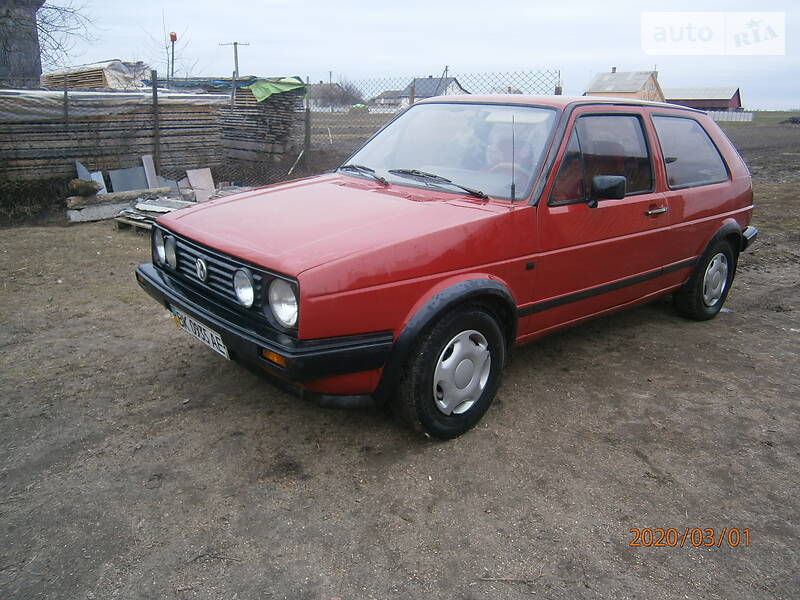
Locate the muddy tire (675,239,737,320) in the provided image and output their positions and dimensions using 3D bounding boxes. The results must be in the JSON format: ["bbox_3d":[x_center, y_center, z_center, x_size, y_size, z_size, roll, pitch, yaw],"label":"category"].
[{"bbox_3d":[2.096,-0.152,4.118,0.576,0.576,0.180,-13,23,-39],"label":"muddy tire"}]

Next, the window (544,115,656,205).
[{"bbox_3d":[0.978,-0.701,2.921,0.970,0.425,0.040,-13,4,-39],"label":"window"}]

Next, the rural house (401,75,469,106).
[{"bbox_3d":[5.704,-33.775,100.394,7.450,6.217,9.697,-13,22,-37],"label":"rural house"}]

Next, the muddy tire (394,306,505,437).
[{"bbox_3d":[0.188,0.275,2.459,0.575,0.575,0.178,-13,22,-40],"label":"muddy tire"}]

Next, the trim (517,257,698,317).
[{"bbox_3d":[1.153,-0.094,3.105,1.730,0.050,0.025,-12,22,-39],"label":"trim"}]

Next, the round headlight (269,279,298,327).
[{"bbox_3d":[-0.388,0.009,2.092,0.080,0.180,0.180,-13,23,-39],"label":"round headlight"}]

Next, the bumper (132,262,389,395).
[{"bbox_3d":[-0.715,0.016,2.512,0.410,0.155,1.610,-13,22,-40],"label":"bumper"}]

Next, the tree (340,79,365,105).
[{"bbox_3d":[-8.537,-37.384,108.000,4.400,4.800,4.200,-1,17,-4],"label":"tree"}]

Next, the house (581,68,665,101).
[{"bbox_3d":[29.185,-26.466,78.675,7.284,6.437,7.750,-15,24,-42],"label":"house"}]

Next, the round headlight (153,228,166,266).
[{"bbox_3d":[-1.112,-0.252,2.822,0.080,0.178,0.178,-13,22,-40],"label":"round headlight"}]

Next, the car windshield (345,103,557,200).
[{"bbox_3d":[0.248,-0.833,3.133,1.380,0.100,0.610,20,66,45],"label":"car windshield"}]

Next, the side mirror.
[{"bbox_3d":[0.899,-0.475,2.630,0.085,0.125,0.170,-13,22,-40],"label":"side mirror"}]

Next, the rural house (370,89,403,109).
[{"bbox_3d":[-2.912,-46.830,140.000,8.500,4.500,6.500,0,17,-1],"label":"rural house"}]

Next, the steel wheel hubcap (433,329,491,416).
[{"bbox_3d":[0.263,0.307,2.517,0.375,0.375,0.050,-15,24,-42],"label":"steel wheel hubcap"}]

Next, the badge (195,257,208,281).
[{"bbox_3d":[-0.791,-0.118,2.395,0.018,0.100,0.100,-13,22,-40],"label":"badge"}]

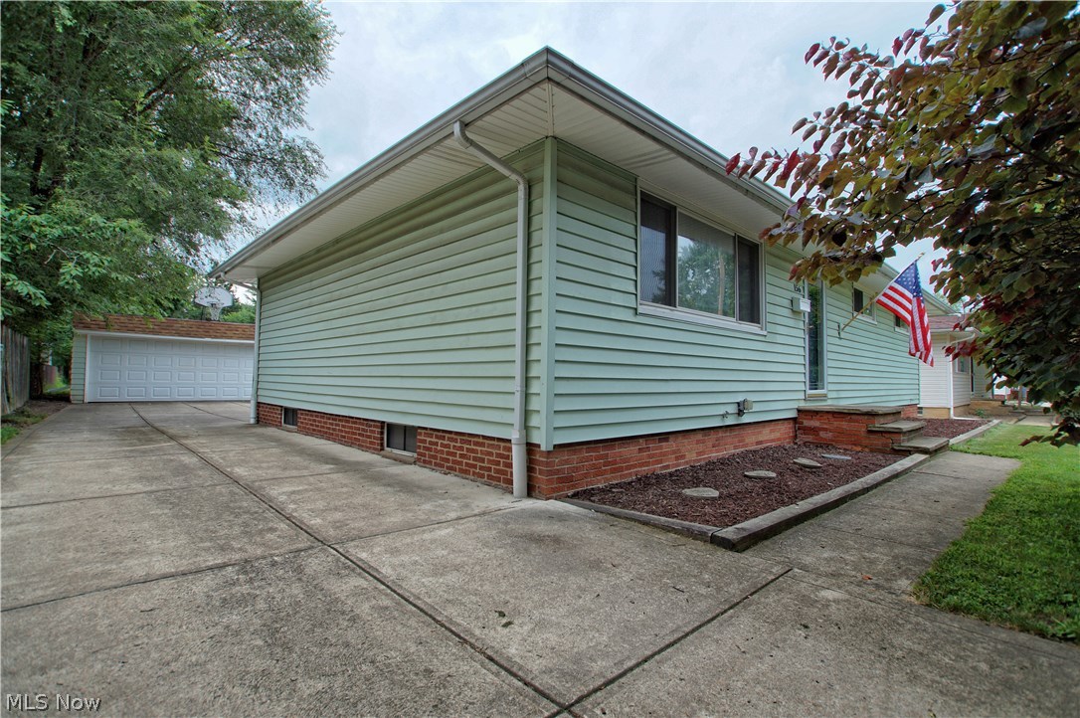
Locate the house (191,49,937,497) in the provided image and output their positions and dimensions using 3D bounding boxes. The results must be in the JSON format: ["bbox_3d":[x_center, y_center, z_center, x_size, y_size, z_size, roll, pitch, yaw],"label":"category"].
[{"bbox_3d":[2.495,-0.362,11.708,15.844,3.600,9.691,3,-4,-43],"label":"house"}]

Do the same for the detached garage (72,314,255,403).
[{"bbox_3d":[-14.364,0.021,18.973,5.870,3.050,6.400,3,-4,-43],"label":"detached garage"}]

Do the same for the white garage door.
[{"bbox_3d":[-12.337,0.416,16.773,5.000,2.100,0.100,3,-4,-43],"label":"white garage door"}]

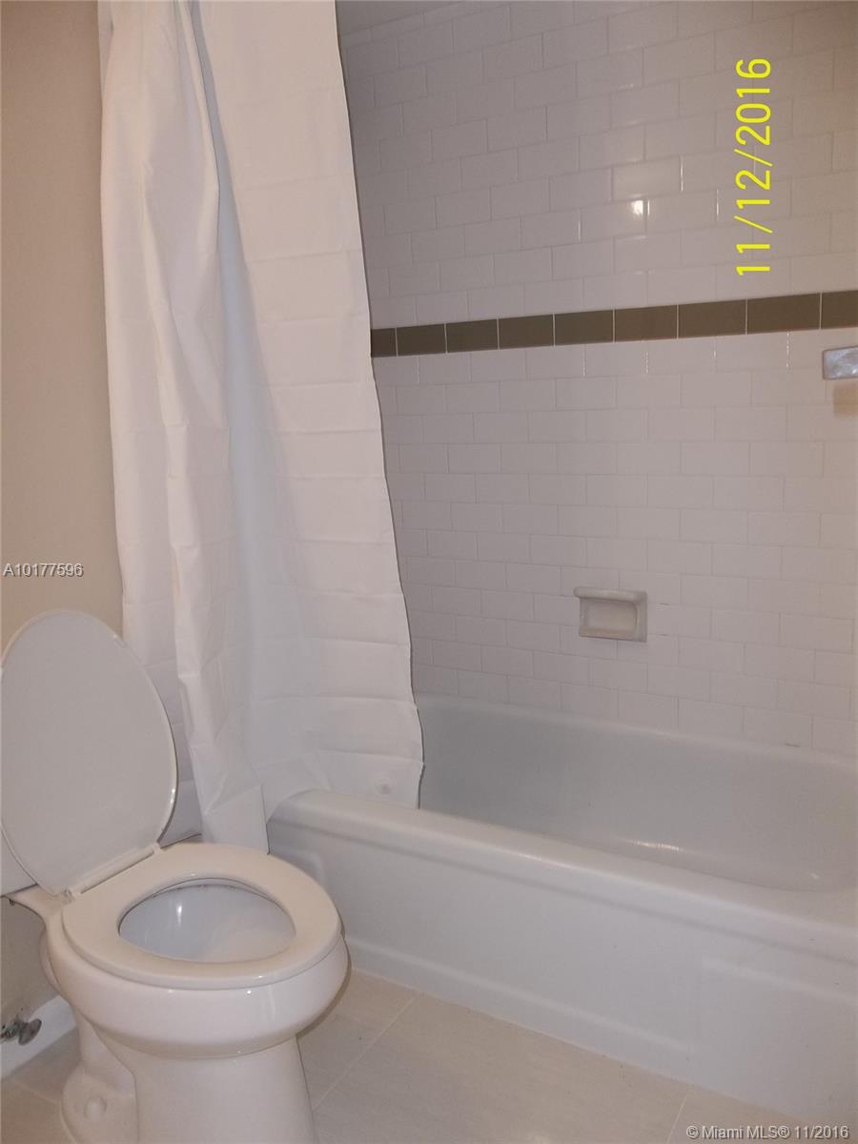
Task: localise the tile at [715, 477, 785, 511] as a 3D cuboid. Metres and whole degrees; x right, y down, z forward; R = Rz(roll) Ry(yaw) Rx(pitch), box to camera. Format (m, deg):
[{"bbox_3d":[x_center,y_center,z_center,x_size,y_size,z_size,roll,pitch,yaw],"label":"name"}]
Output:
[{"bbox_3d":[0.721,-0.176,2.007,0.152,0.076,0.010,4,14,30],"label":"tile"}]

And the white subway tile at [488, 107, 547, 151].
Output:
[{"bbox_3d":[0.208,-1.040,2.099,0.152,0.076,0.010,4,14,30],"label":"white subway tile"}]

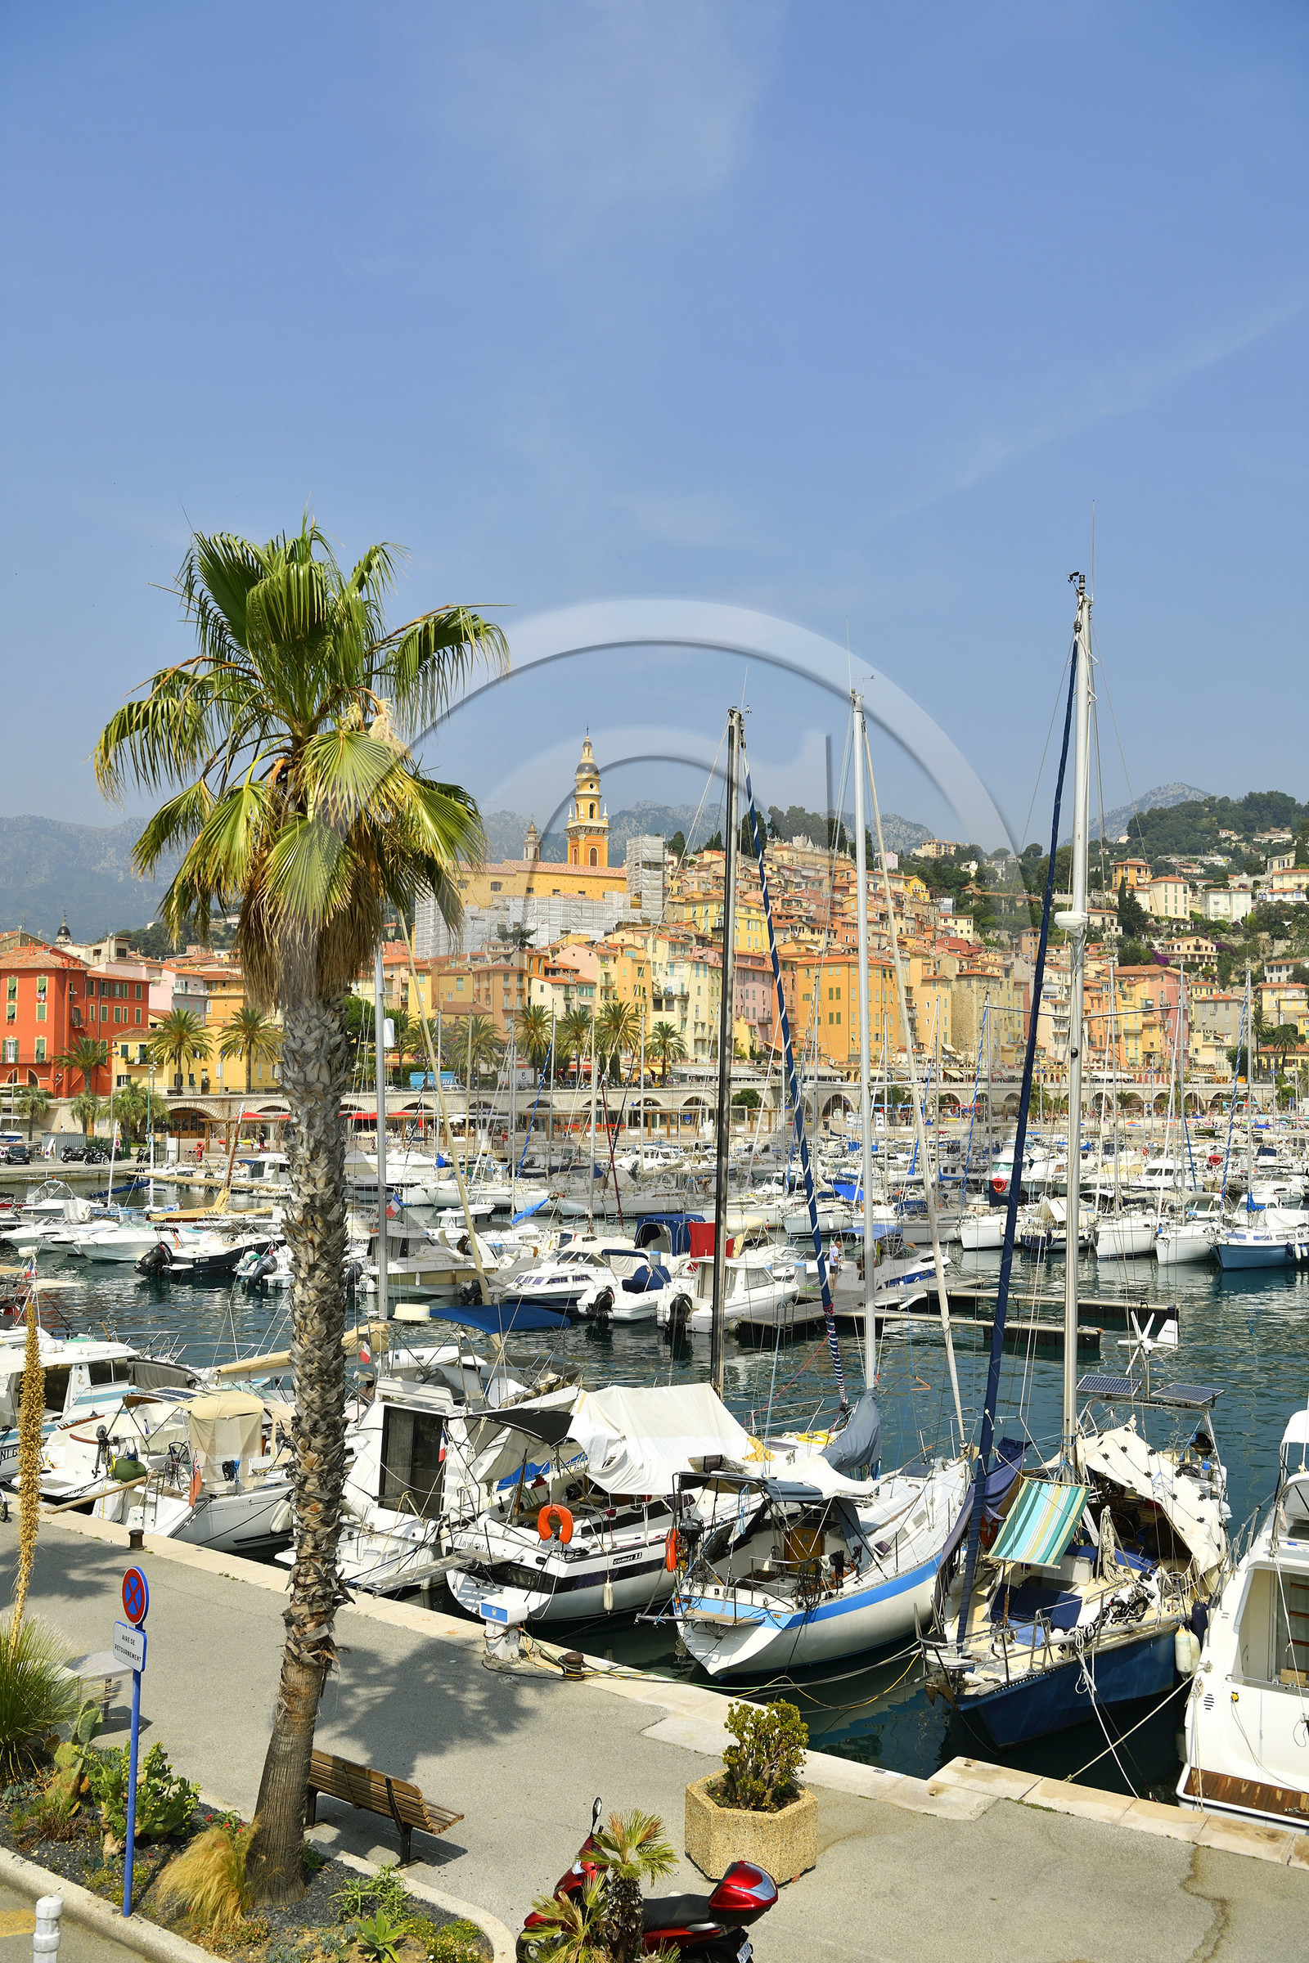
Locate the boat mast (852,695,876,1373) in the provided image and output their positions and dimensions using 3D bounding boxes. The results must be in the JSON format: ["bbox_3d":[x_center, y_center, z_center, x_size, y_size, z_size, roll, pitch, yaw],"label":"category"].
[{"bbox_3d":[3.343,1.735,27.648,0.160,12.660,0.200,-3,-4,33],"label":"boat mast"}]

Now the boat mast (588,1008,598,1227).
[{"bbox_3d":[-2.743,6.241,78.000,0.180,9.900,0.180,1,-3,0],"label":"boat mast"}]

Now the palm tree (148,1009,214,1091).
[{"bbox_3d":[-49.716,7.305,183.000,6.758,8.881,6.758,0,-3,0],"label":"palm tree"}]

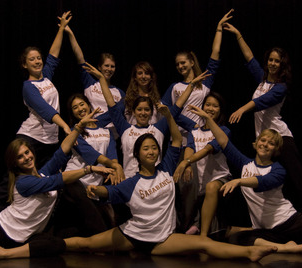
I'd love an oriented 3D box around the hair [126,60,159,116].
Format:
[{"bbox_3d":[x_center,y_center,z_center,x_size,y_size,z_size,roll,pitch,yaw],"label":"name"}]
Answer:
[{"bbox_3d":[-0.074,-0.395,5.020,0.295,0.475,0.250,0,2,0],"label":"hair"}]

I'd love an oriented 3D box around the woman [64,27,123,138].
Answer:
[{"bbox_3d":[-0.459,-0.038,4.870,0.580,1.750,0.420,0,2,-7],"label":"woman"}]

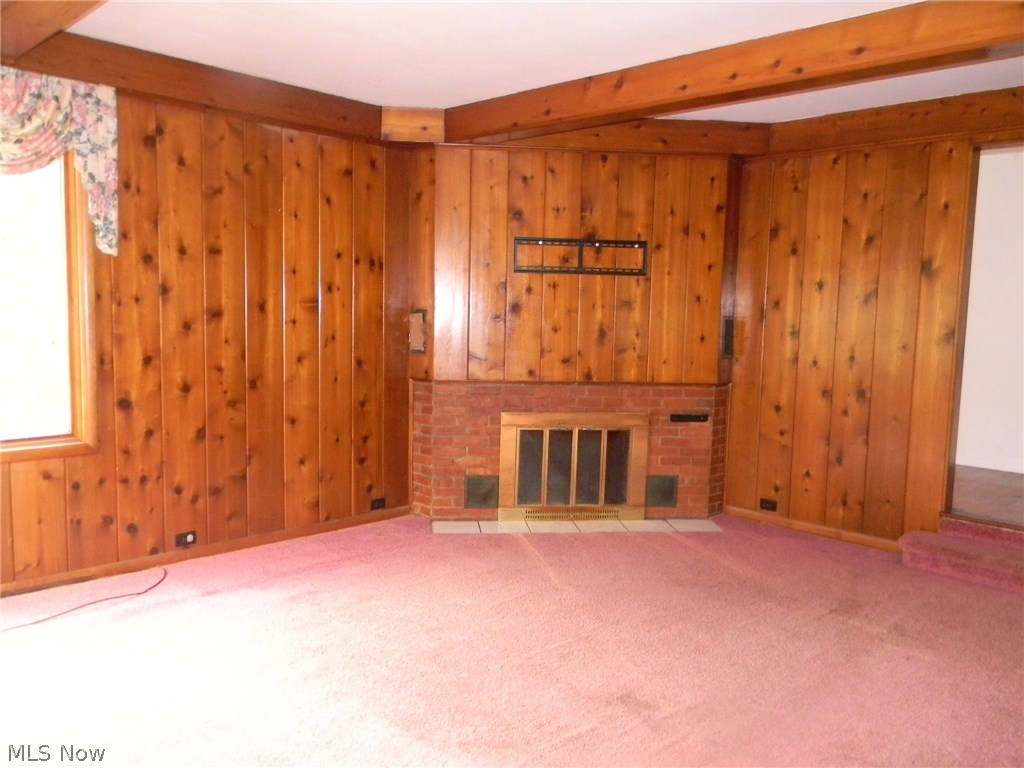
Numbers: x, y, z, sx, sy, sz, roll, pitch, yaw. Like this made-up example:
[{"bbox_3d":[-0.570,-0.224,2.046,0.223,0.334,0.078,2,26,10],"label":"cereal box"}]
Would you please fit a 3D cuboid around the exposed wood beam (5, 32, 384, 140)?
[{"bbox_3d":[-1.486,-1.525,4.304,0.050,0.193,1.985,7,8,42],"label":"exposed wood beam"}]

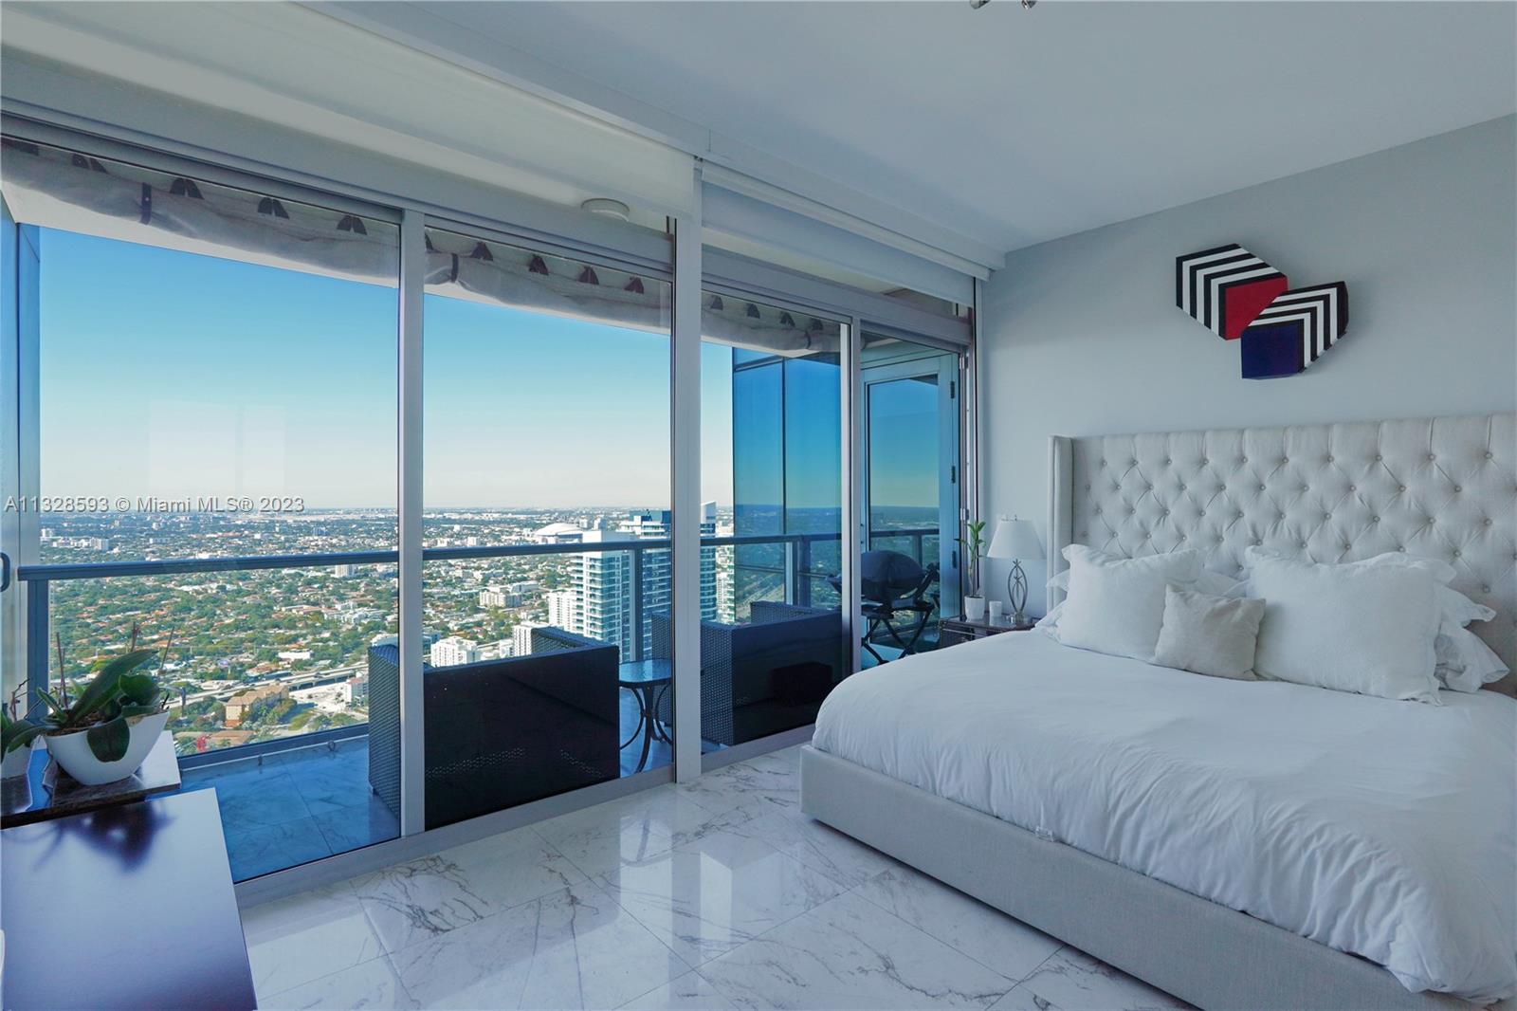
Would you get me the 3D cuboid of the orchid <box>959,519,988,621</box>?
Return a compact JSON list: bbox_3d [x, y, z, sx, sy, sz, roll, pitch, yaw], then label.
[{"bbox_3d":[1.366,0.399,4.280,0.150,0.640,0.160,0,0,0],"label":"orchid"}]

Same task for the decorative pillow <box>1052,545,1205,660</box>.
[{"bbox_3d":[1.821,0.440,3.314,0.190,0.540,0.610,32,-20,-37],"label":"decorative pillow"}]

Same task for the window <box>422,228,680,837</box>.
[{"bbox_3d":[-0.814,0.078,2.803,1.066,2.209,0.070,0,0,-38],"label":"window"}]

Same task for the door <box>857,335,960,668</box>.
[{"bbox_3d":[0.981,0.072,4.206,0.982,2.229,0.070,0,0,-38],"label":"door"}]

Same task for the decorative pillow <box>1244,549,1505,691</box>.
[{"bbox_3d":[2.389,0.440,2.715,0.200,0.540,0.640,32,-20,-37],"label":"decorative pillow"}]

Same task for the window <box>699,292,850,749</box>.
[{"bbox_3d":[0.121,0.074,3.534,1.005,2.233,0.070,0,0,-38],"label":"window"}]

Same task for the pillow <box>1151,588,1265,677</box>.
[{"bbox_3d":[1.953,0.535,2.942,0.140,0.340,0.380,34,-22,-36],"label":"pillow"}]

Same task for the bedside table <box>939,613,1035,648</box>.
[{"bbox_3d":[1.509,0.996,4.243,0.450,0.548,0.520,0,0,-41],"label":"bedside table"}]

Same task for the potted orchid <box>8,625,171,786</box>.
[{"bbox_3d":[-1.533,0.437,1.550,0.250,0.325,0.200,0,0,-38],"label":"potted orchid"}]

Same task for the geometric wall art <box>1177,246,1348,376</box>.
[{"bbox_3d":[2.562,-1.005,3.470,0.060,0.720,0.724,0,0,-44],"label":"geometric wall art"}]

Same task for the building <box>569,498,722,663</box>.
[{"bbox_3d":[-49.900,57.000,303.800,24.000,118.000,67.000,0,0,40],"label":"building"}]

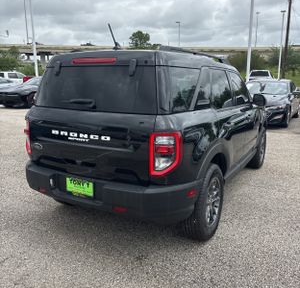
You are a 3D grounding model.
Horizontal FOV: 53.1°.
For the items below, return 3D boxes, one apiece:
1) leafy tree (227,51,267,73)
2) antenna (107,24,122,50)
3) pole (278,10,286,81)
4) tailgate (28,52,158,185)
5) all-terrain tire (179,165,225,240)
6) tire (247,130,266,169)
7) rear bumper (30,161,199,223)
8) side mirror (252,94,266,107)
[{"bbox_3d":[13.632,-11.290,42.000,5.400,4.000,4.800,4,13,17],"label":"leafy tree"},{"bbox_3d":[-0.319,-0.945,2.673,0.060,0.220,0.190,7,14,28],"label":"antenna"},{"bbox_3d":[13.793,-9.613,31.886,0.550,8.470,0.400,5,13,22],"label":"pole"},{"bbox_3d":[-0.508,-0.254,2.477,1.360,1.000,0.340,7,14,28],"label":"tailgate"},{"bbox_3d":[0.509,0.521,2.836,0.230,0.725,0.725,7,14,28],"label":"all-terrain tire"},{"bbox_3d":[1.803,0.037,5.121,0.230,0.725,0.725,7,14,28],"label":"tire"},{"bbox_3d":[-0.512,0.351,2.602,1.860,0.355,0.380,7,14,28],"label":"rear bumper"},{"bbox_3d":[1.501,-0.588,4.096,0.200,0.170,0.140,7,14,28],"label":"side mirror"}]

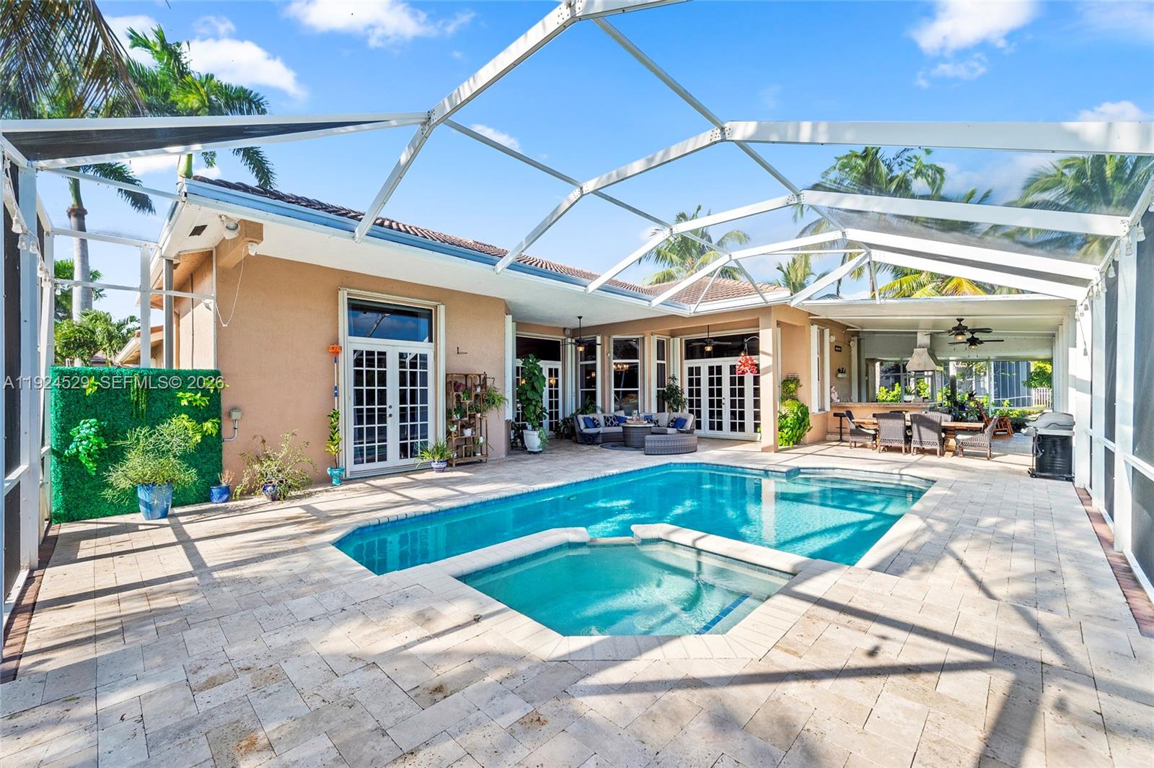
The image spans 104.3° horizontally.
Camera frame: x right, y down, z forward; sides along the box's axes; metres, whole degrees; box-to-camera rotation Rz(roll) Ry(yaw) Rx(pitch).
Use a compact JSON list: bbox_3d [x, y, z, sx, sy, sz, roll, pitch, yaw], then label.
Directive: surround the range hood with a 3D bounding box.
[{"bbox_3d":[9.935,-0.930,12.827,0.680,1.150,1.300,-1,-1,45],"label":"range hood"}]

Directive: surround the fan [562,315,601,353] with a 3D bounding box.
[{"bbox_3d":[0.105,-1.449,13.061,1.280,1.050,1.280,0,0,0],"label":"fan"}]

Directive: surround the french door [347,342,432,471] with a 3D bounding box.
[{"bbox_3d":[-3.594,0.430,8.776,0.120,2.380,1.680,-1,-1,45],"label":"french door"}]

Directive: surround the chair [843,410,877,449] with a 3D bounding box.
[{"bbox_3d":[7.487,1.215,11.821,0.720,0.970,0.600,-1,-1,45],"label":"chair"}]

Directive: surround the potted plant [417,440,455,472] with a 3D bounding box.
[{"bbox_3d":[-2.801,1.412,8.891,0.660,0.610,0.600,0,0,0],"label":"potted plant"}]

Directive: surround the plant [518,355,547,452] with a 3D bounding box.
[{"bbox_3d":[-1.161,0.501,11.547,0.750,2.480,0.680,0,0,0],"label":"plant"}]

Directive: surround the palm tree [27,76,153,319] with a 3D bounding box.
[{"bbox_3d":[-11.968,-2.937,11.132,2.700,9.500,2.700,0,-1,-45],"label":"palm tree"}]

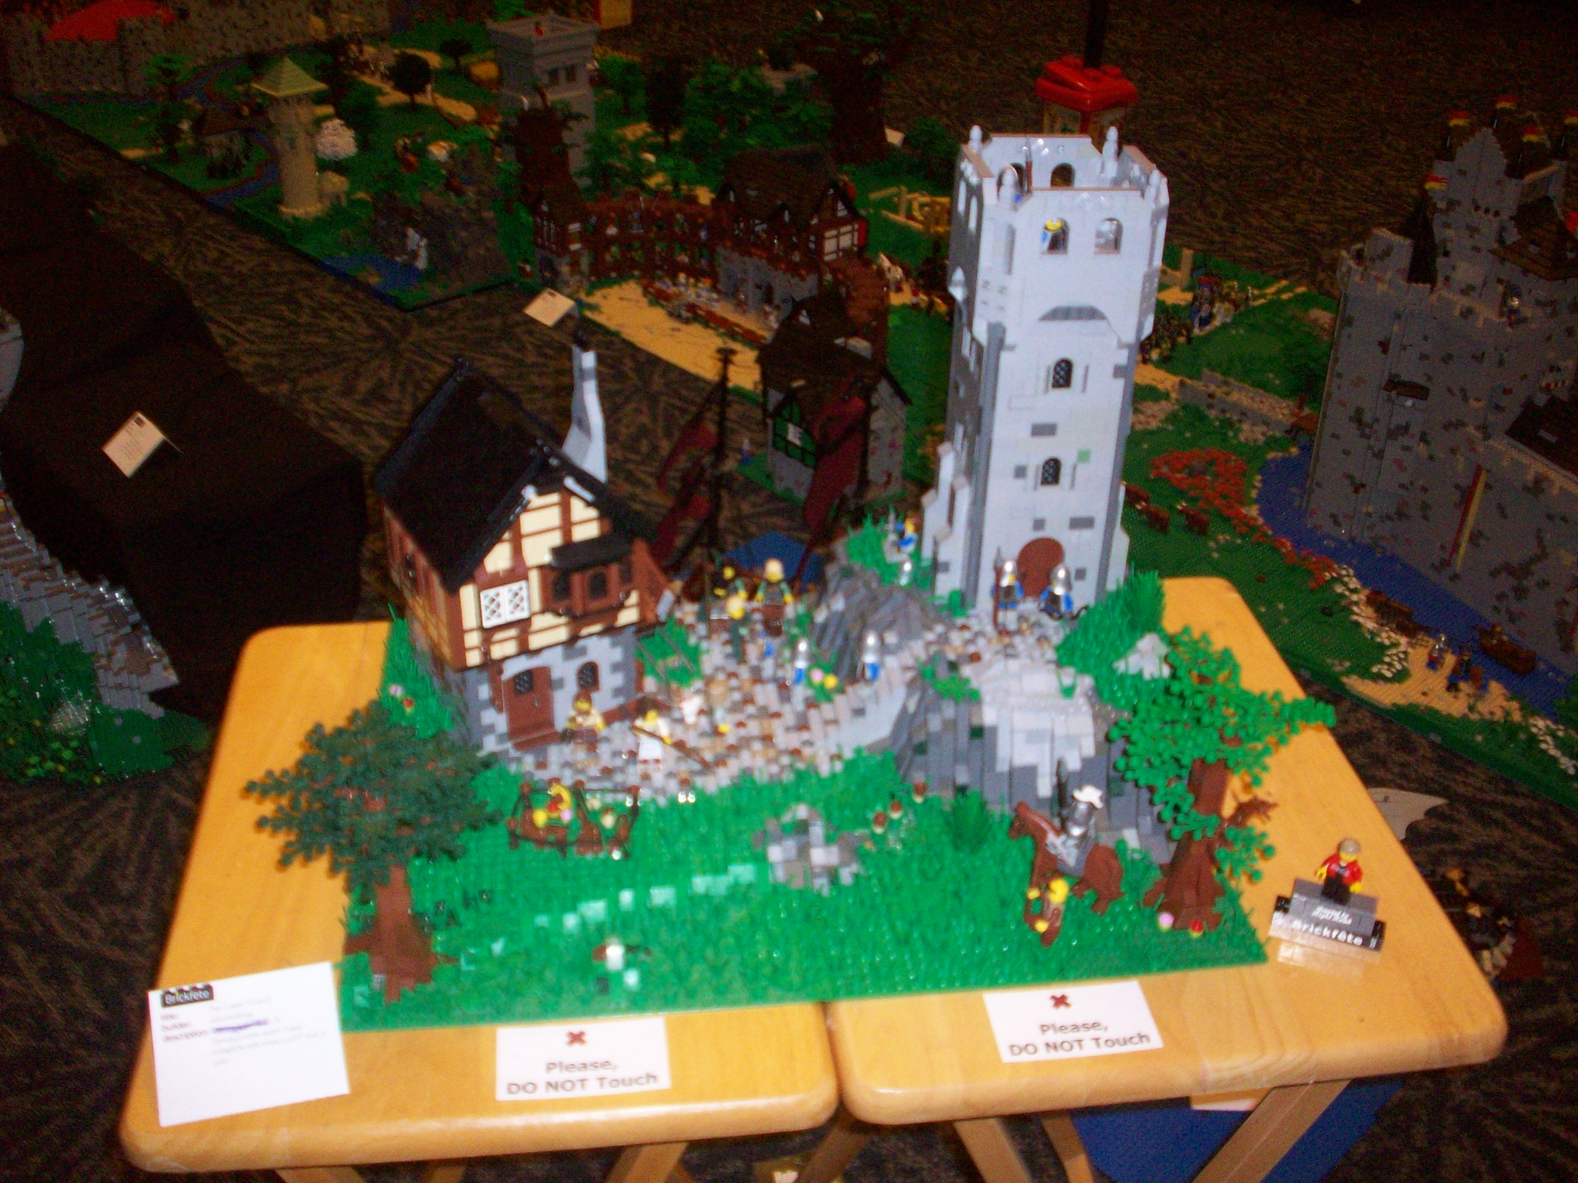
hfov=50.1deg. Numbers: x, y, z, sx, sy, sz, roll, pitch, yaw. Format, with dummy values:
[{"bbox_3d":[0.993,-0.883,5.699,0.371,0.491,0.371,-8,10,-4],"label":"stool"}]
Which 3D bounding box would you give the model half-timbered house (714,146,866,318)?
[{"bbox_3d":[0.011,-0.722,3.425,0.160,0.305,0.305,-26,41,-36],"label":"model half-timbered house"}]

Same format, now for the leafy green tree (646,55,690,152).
[{"bbox_3d":[-0.312,-1.249,4.317,0.115,0.232,0.115,-1,32,-4],"label":"leafy green tree"}]

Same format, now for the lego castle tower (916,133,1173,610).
[{"bbox_3d":[0.160,-0.141,1.083,0.127,0.299,0.117,-2,32,-5],"label":"lego castle tower"}]

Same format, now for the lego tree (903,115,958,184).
[{"bbox_3d":[0.357,-1.092,4.170,0.135,0.155,0.135,4,32,4],"label":"lego tree"}]

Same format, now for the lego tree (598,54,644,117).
[{"bbox_3d":[-0.450,-1.376,4.586,0.125,0.155,0.125,-2,32,-5],"label":"lego tree"}]

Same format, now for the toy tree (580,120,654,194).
[{"bbox_3d":[-0.416,-1.046,4.058,0.170,0.160,0.165,-2,32,-5],"label":"toy tree"}]

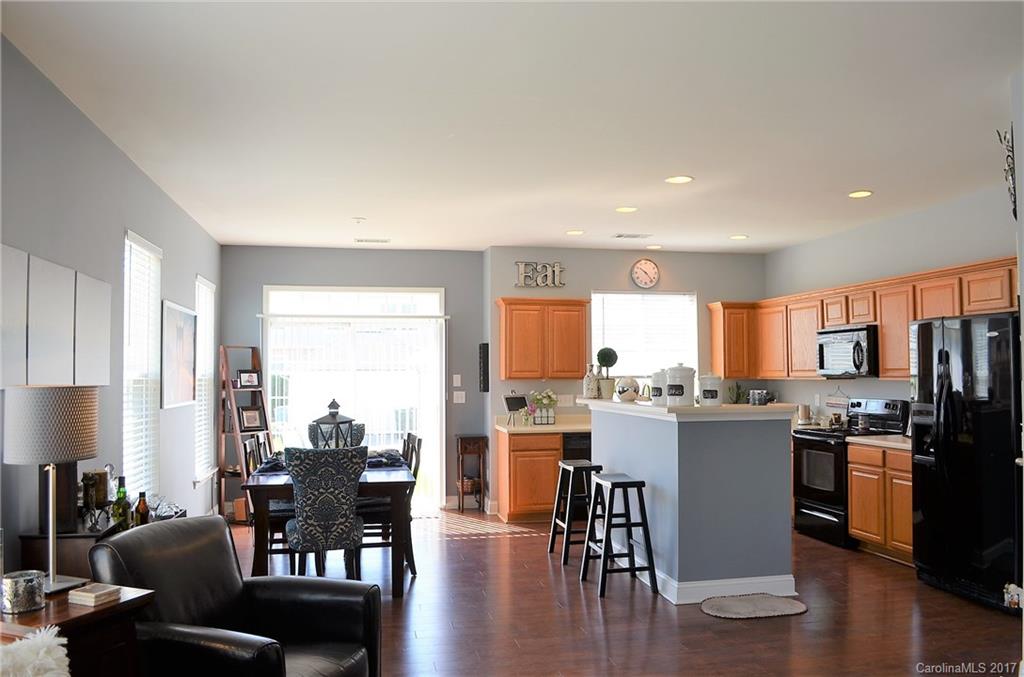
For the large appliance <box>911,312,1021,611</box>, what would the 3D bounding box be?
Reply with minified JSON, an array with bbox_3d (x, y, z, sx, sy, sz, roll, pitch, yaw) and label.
[{"bbox_3d":[3.210,0.753,4.946,0.775,1.787,0.856,0,-2,-12],"label":"large appliance"}]

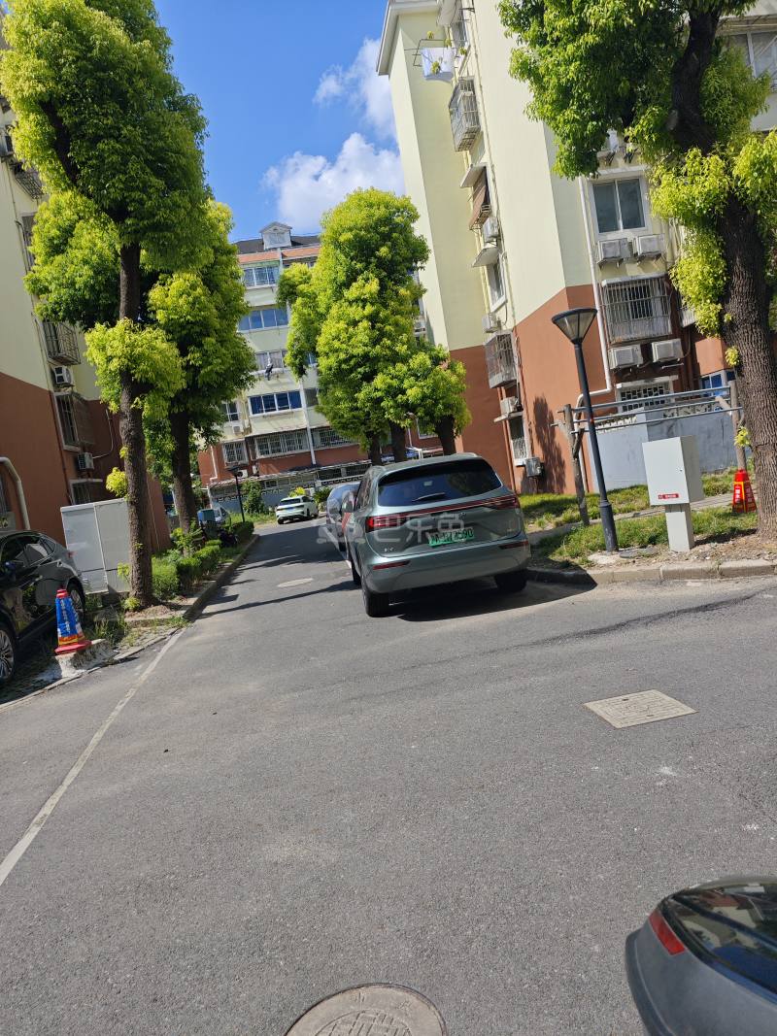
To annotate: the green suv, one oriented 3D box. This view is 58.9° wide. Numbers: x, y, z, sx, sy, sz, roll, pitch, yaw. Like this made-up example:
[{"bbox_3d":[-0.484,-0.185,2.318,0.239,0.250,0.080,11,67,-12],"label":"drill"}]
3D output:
[{"bbox_3d":[0.401,0.081,9.344,1.900,1.670,4.720,-9,3,-6],"label":"green suv"}]

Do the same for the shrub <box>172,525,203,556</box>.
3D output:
[{"bbox_3d":[-4.936,0.676,17.019,0.804,0.985,0.850,-9,3,0],"label":"shrub"}]

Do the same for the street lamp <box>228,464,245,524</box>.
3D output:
[{"bbox_3d":[-7.055,-0.901,32.941,0.600,3.260,0.600,-9,3,0],"label":"street lamp"}]

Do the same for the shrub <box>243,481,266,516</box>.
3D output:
[{"bbox_3d":[-8.698,-1.100,44.934,1.450,2.636,1.450,-9,3,-11],"label":"shrub"}]

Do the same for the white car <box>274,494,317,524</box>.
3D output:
[{"bbox_3d":[-5.495,-0.589,41.583,1.830,1.480,4.500,-9,3,2],"label":"white car"}]

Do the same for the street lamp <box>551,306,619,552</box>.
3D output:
[{"bbox_3d":[2.759,-1.182,9.274,0.610,3.284,0.610,-8,3,17],"label":"street lamp"}]

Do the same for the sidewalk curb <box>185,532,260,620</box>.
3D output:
[{"bbox_3d":[-4.255,1.069,19.741,0.150,0.150,20.787,-9,3,-8],"label":"sidewalk curb"}]

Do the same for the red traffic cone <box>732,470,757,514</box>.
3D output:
[{"bbox_3d":[5.604,-0.413,10.840,0.300,0.710,0.300,-10,3,-18],"label":"red traffic cone"}]

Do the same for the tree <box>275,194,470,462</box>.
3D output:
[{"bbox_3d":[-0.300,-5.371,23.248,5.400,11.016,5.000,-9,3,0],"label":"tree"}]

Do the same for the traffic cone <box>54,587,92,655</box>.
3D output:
[{"bbox_3d":[-3.604,1.133,7.791,0.315,0.715,0.315,-9,3,-3],"label":"traffic cone"}]

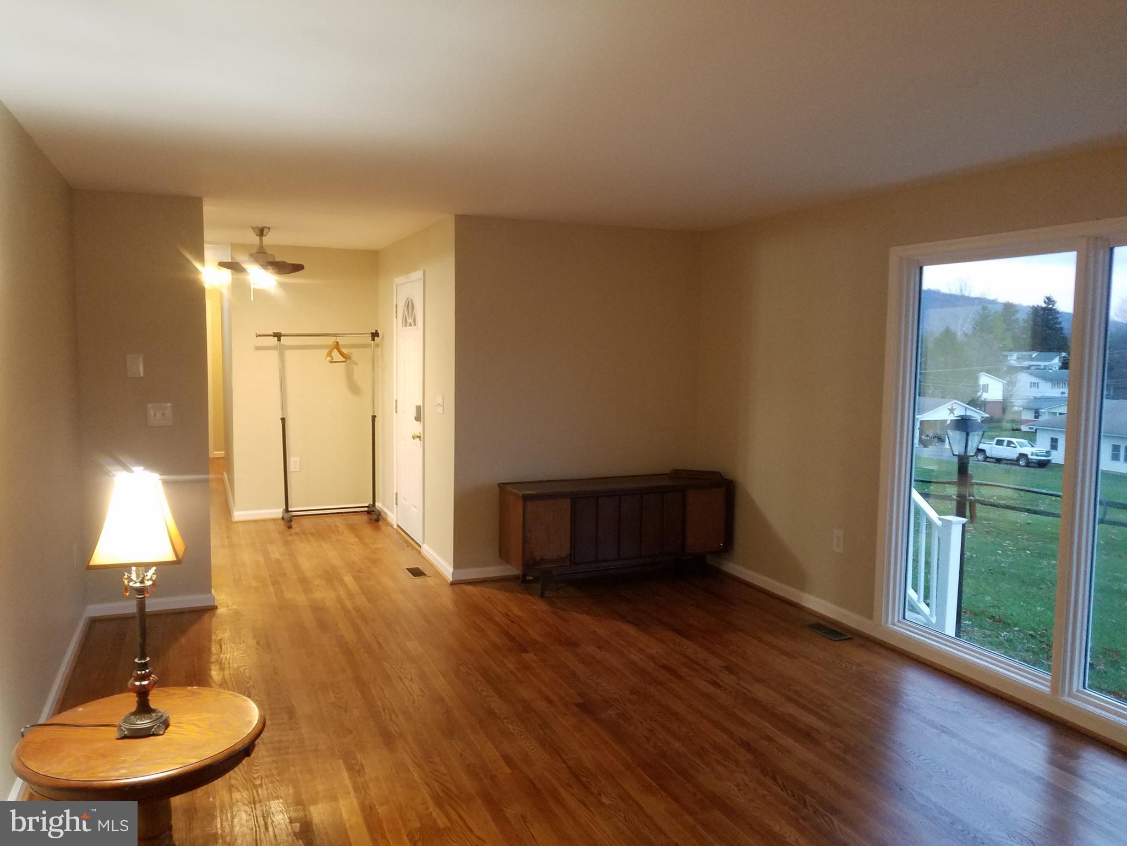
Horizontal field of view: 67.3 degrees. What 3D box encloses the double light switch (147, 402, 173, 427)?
[{"bbox_3d":[-2.326,-0.043,4.882,0.121,0.121,0.012,-1,6,-23],"label":"double light switch"}]

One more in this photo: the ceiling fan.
[{"bbox_3d":[-2.218,-1.226,6.212,0.675,0.417,0.675,-1,6,-23],"label":"ceiling fan"}]

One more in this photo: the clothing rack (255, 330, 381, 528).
[{"bbox_3d":[-2.144,0.040,7.489,1.061,1.677,0.427,-1,6,-23],"label":"clothing rack"}]

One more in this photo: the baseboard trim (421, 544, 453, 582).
[{"bbox_3d":[-0.910,0.987,6.027,0.018,0.089,0.853,-1,6,-23],"label":"baseboard trim"}]

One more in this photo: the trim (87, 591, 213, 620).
[{"bbox_3d":[-2.405,1.068,4.951,0.675,0.084,0.018,-1,6,-23],"label":"trim"}]

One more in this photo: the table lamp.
[{"bbox_3d":[-1.100,0.458,2.193,0.210,0.689,0.198,-1,5,-20],"label":"table lamp"}]

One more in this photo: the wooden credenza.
[{"bbox_3d":[0.362,0.730,5.749,1.528,0.684,0.436,-1,6,-23],"label":"wooden credenza"}]

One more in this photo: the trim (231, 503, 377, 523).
[{"bbox_3d":[-2.329,0.819,7.718,1.270,0.084,0.018,-1,6,-23],"label":"trim"}]

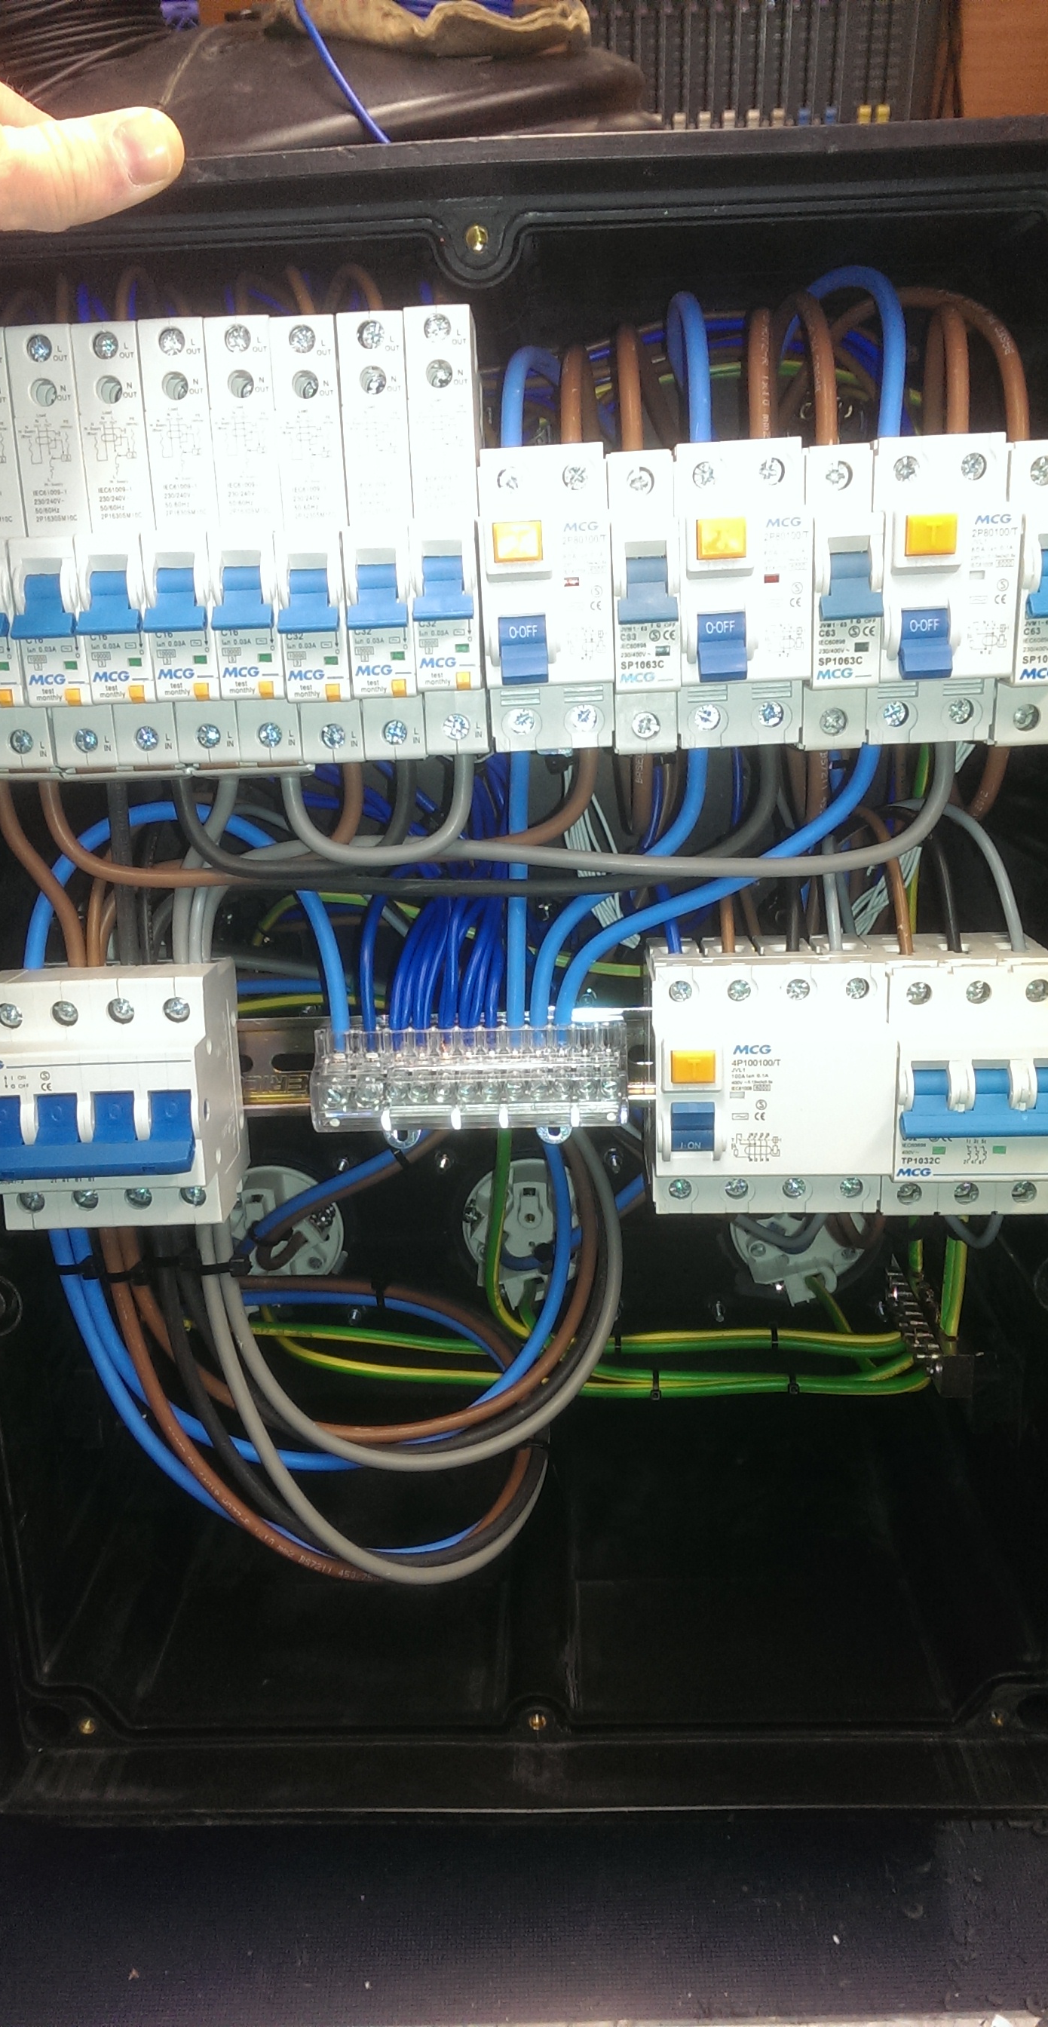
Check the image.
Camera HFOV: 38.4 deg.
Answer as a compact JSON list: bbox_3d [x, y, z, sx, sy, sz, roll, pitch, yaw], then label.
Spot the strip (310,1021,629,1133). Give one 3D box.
[{"bbox_3d":[-0.017,0.020,0.505,0.104,0.032,0.035,-1,15,3],"label":"strip"}]

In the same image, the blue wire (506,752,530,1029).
[{"bbox_3d":[-0.002,-0.038,0.477,0.007,0.100,0.023,-1,15,3],"label":"blue wire"}]

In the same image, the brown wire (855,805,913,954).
[{"bbox_3d":[0.118,-0.043,0.490,0.015,0.048,0.030,-1,15,3],"label":"brown wire"}]

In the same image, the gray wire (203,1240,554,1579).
[{"bbox_3d":[-0.052,0.130,0.542,0.116,0.130,0.076,-1,15,3],"label":"gray wire"}]

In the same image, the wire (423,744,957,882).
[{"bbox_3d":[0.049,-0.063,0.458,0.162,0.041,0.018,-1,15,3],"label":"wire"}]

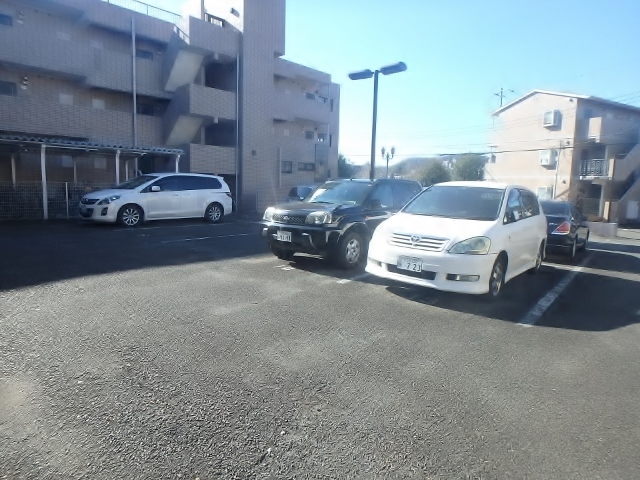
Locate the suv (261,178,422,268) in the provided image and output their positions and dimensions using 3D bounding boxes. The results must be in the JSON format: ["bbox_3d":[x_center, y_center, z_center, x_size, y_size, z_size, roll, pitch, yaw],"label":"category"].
[{"bbox_3d":[0.790,-0.485,8.300,1.765,1.690,4.450,7,8,39],"label":"suv"}]

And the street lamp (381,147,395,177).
[{"bbox_3d":[5.056,-4.294,29.000,1.020,5.200,0.320,3,6,11],"label":"street lamp"}]

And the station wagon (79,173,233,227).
[{"bbox_3d":[-5.360,-1.430,13.280,1.850,1.690,4.870,8,8,39],"label":"station wagon"}]

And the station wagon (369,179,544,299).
[{"bbox_3d":[2.630,-0.210,6.700,1.760,1.660,4.660,7,8,39],"label":"station wagon"}]

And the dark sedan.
[{"bbox_3d":[6.650,-0.450,11.350,1.765,1.475,4.770,7,8,39],"label":"dark sedan"}]

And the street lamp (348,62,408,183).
[{"bbox_3d":[1.572,-2.496,11.464,1.920,4.950,0.320,7,8,39],"label":"street lamp"}]

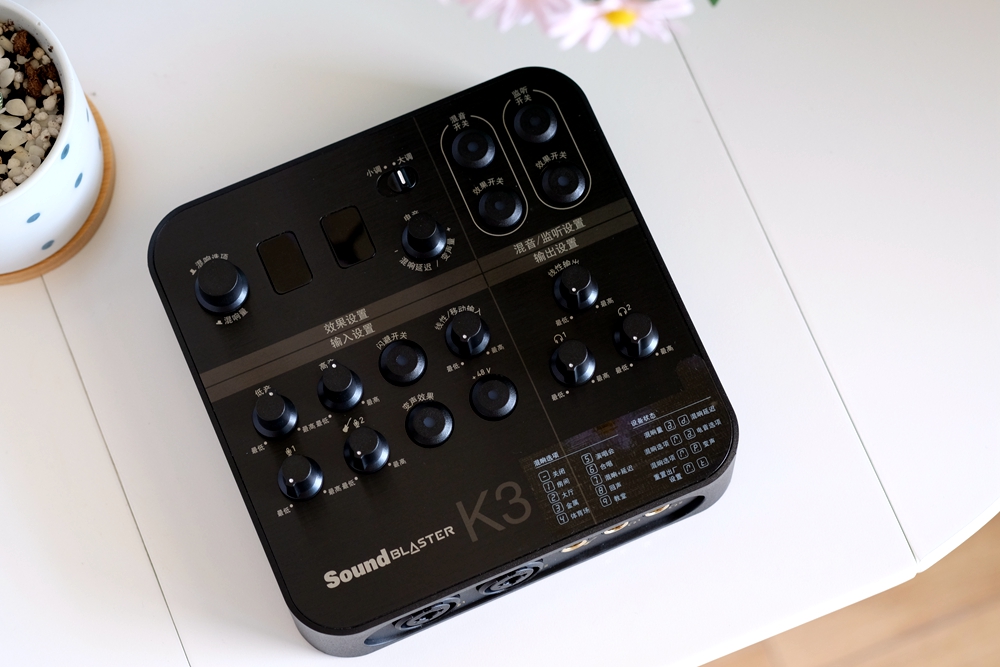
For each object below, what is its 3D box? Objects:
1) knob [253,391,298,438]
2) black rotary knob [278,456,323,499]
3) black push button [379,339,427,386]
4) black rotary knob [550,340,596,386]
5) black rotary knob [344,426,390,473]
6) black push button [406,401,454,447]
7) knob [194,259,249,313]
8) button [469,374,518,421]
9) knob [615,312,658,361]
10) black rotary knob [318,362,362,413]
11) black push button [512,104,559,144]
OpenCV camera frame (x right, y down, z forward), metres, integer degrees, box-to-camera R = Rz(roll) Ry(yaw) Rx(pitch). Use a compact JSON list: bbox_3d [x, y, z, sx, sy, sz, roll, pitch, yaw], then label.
[{"bbox_3d":[-0.074,0.026,0.822,0.015,0.012,0.015,0,74,2],"label":"knob"},{"bbox_3d":[-0.066,0.046,0.816,0.015,0.012,0.015,0,74,2],"label":"black rotary knob"},{"bbox_3d":[-0.031,0.009,0.808,0.015,0.004,0.015,0,75,0],"label":"black push button"},{"bbox_3d":[0.024,0.008,0.803,0.015,0.013,0.015,0,75,0],"label":"black rotary knob"},{"bbox_3d":[-0.043,0.036,0.796,0.015,0.013,0.015,0,75,0],"label":"black rotary knob"},{"bbox_3d":[-0.023,0.030,0.825,0.015,0.004,0.015,0,74,2],"label":"black push button"},{"bbox_3d":[-0.093,-0.017,0.836,0.018,0.011,0.018,0,74,2],"label":"knob"},{"bbox_3d":[-0.002,0.020,0.805,0.015,0.004,0.015,0,75,0],"label":"button"},{"bbox_3d":[0.045,0.000,0.826,0.015,0.012,0.015,0,74,2],"label":"knob"},{"bbox_3d":[-0.053,0.017,0.824,0.015,0.012,0.015,0,74,2],"label":"black rotary knob"},{"bbox_3d":[0.012,-0.072,0.854,0.015,0.004,0.015,0,74,2],"label":"black push button"}]

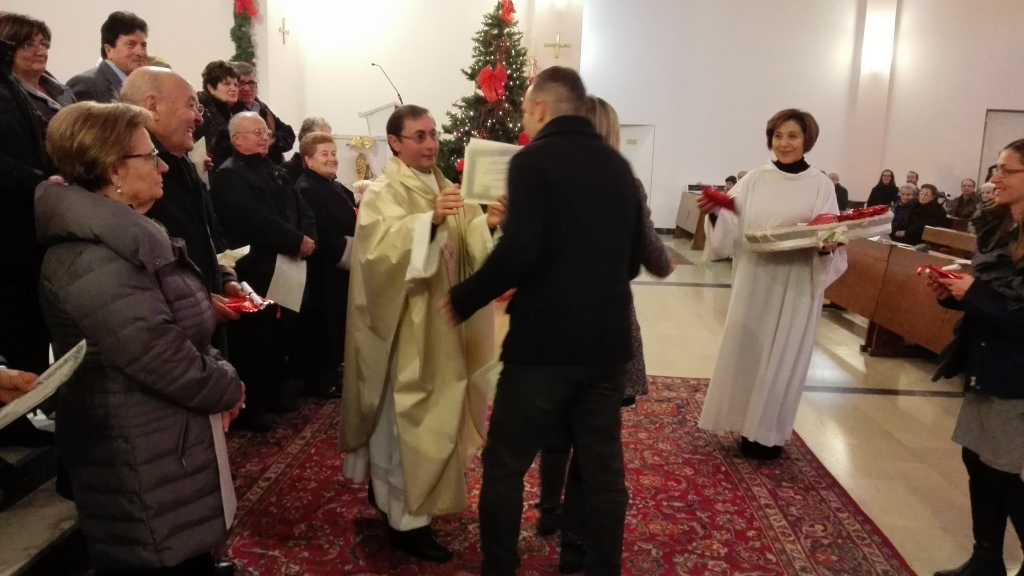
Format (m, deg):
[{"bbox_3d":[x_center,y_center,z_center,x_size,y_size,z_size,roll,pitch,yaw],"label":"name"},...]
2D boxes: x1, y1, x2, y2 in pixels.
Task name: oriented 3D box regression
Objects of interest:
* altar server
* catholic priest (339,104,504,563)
[{"bbox_3d":[1.294,-0.003,3.740,0.700,1.690,0.520,6,11,23],"label":"altar server"},{"bbox_3d":[-0.350,0.144,2.798,0.580,1.640,0.620,8,12,36],"label":"catholic priest"}]

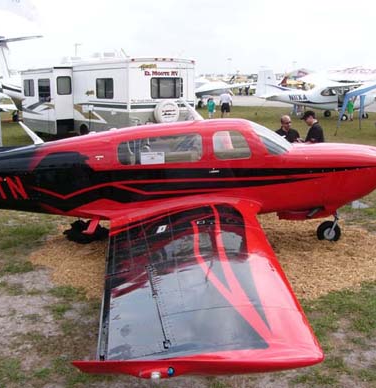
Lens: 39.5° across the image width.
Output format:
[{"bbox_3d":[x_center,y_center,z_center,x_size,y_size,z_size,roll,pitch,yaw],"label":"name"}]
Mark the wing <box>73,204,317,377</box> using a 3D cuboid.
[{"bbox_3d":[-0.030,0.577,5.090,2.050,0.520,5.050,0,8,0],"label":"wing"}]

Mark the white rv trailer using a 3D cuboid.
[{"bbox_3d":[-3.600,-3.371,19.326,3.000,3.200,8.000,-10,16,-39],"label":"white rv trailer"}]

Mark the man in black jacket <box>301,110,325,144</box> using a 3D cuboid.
[{"bbox_3d":[2.400,-0.639,10.096,0.360,1.840,0.480,1,12,6],"label":"man in black jacket"}]

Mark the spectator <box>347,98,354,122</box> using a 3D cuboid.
[{"bbox_3d":[9.950,-5.203,32.027,0.450,1.400,0.320,1,12,6],"label":"spectator"}]

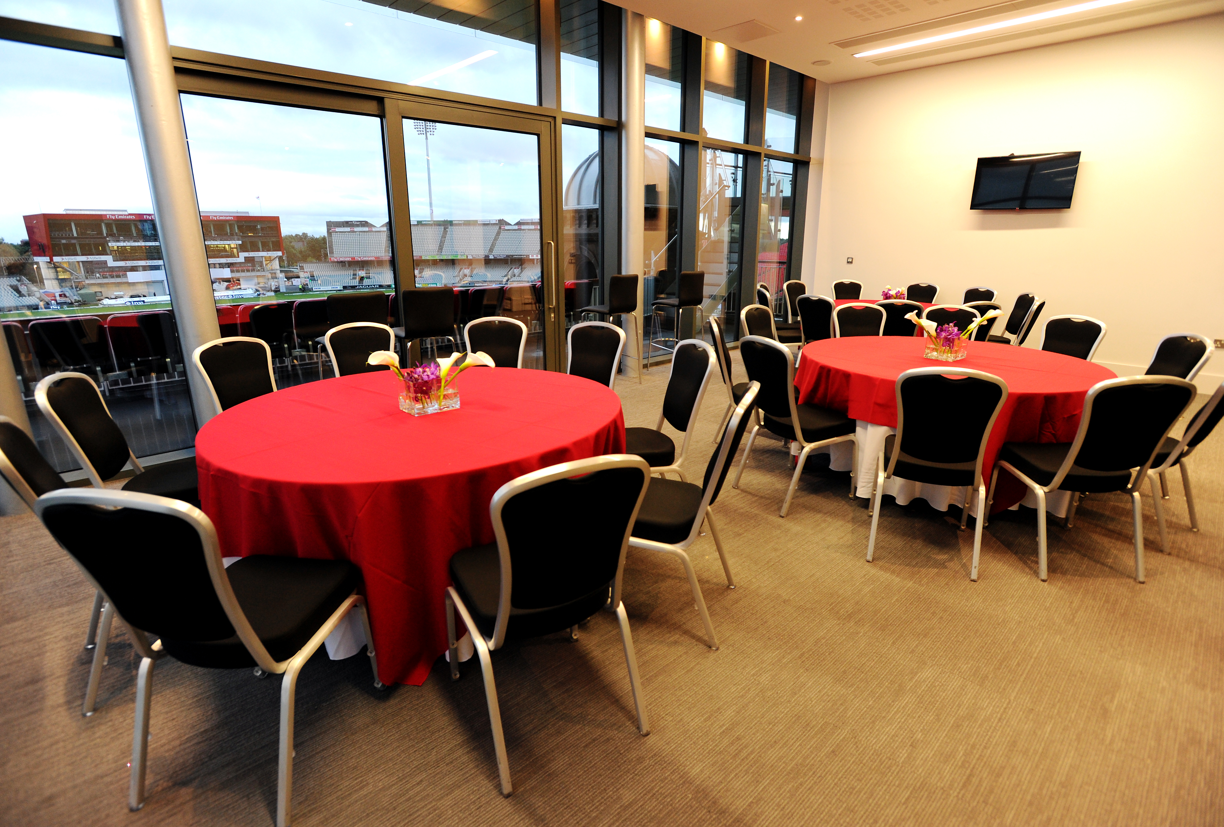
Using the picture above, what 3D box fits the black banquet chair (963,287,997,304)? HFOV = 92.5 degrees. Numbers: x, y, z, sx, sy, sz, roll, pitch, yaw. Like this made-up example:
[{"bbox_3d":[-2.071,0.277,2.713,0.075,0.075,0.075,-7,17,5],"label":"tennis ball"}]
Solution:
[{"bbox_3d":[4.000,-0.978,6.765,0.560,0.940,0.470,-7,18,-22],"label":"black banquet chair"}]

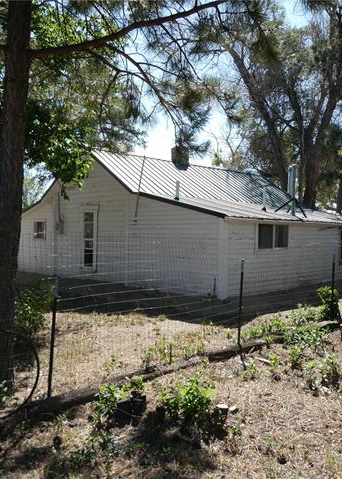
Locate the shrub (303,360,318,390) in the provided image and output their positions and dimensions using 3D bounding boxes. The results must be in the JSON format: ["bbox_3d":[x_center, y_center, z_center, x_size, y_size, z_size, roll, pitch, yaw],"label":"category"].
[{"bbox_3d":[1.436,1.386,4.557,0.138,0.286,0.132,1,1,18],"label":"shrub"}]

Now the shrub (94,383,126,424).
[{"bbox_3d":[-0.518,1.365,3.743,0.257,0.317,0.244,0,1,-8],"label":"shrub"}]

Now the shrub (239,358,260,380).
[{"bbox_3d":[0.858,1.409,4.840,0.209,0.222,0.199,1,1,10],"label":"shrub"}]

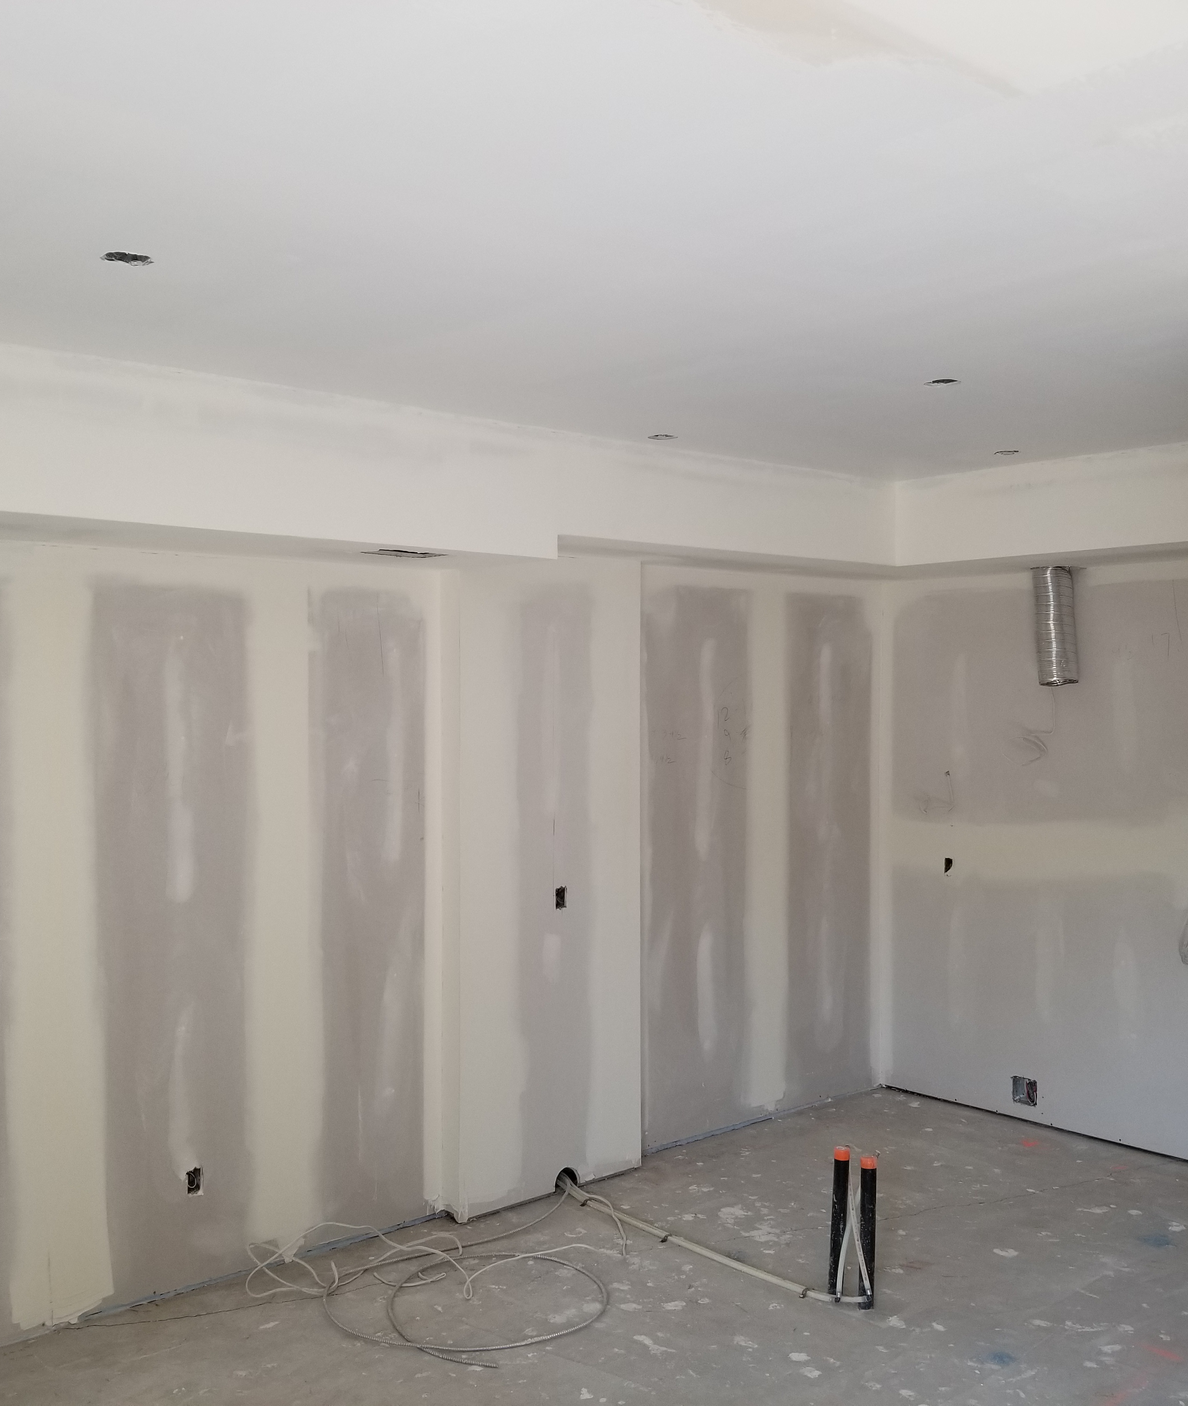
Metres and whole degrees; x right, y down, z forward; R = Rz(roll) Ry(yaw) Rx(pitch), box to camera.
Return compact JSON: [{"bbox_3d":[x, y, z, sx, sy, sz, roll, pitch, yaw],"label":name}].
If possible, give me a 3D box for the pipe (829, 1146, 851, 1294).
[{"bbox_3d":[0.770,1.626,4.420,0.051,0.453,0.051,3,0,0],"label":"pipe"}]

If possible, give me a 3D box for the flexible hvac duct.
[{"bbox_3d":[1.908,-0.316,5.800,0.160,0.474,0.160,-3,0,-41],"label":"flexible hvac duct"}]

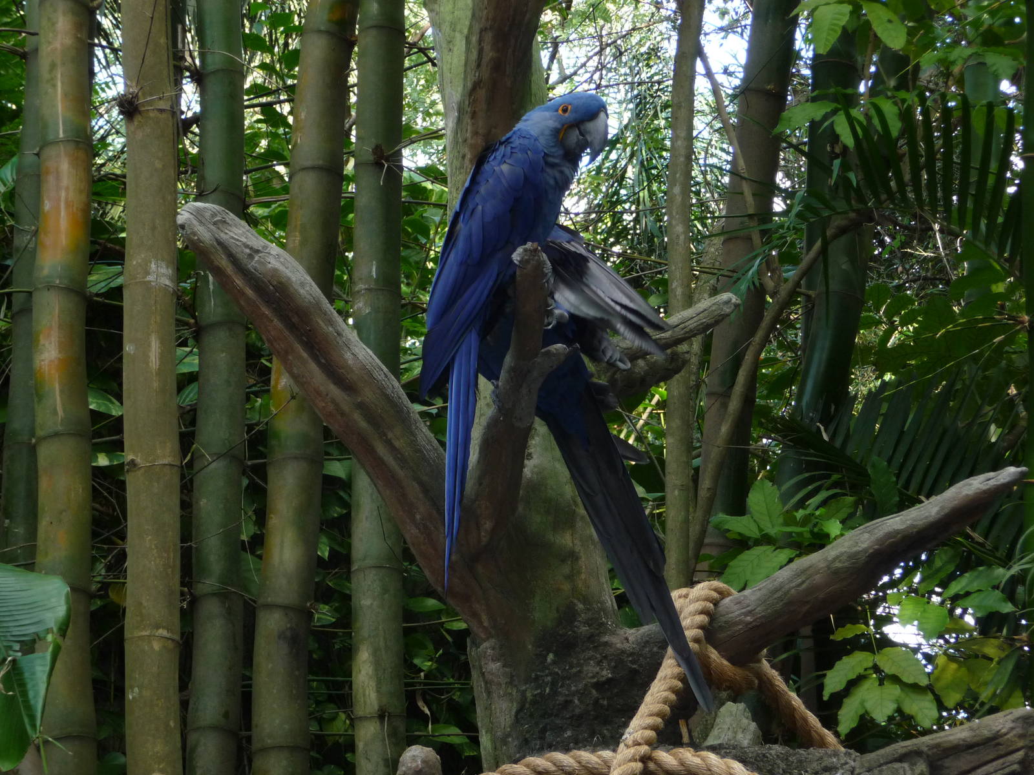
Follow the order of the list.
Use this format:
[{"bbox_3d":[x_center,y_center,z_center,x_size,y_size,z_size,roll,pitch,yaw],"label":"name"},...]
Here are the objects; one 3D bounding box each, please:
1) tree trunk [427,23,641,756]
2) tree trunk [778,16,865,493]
[{"bbox_3d":[0.017,-0.006,6.600,0.290,1.340,0.300,-5,-12,-1],"label":"tree trunk"},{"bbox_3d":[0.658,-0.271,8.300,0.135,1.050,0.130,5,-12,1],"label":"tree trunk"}]

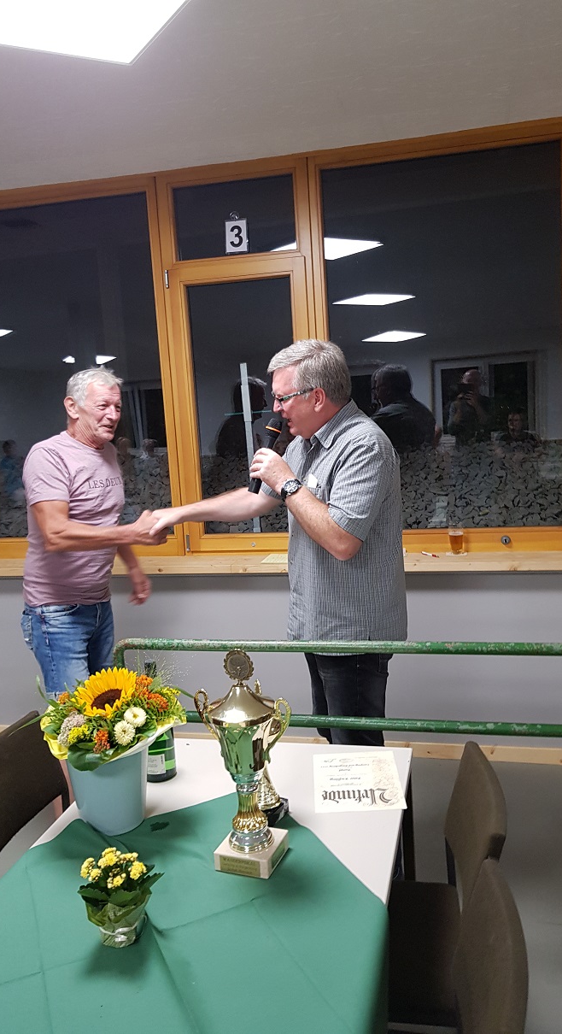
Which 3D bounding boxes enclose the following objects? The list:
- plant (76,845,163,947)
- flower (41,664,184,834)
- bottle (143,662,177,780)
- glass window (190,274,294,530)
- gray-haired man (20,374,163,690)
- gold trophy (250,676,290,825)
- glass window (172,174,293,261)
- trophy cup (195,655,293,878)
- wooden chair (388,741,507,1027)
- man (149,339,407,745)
[{"bbox_3d":[-0.287,0.671,1.386,0.150,0.175,0.135,-6,8,-15],"label":"plant"},{"bbox_3d":[-0.378,0.536,1.781,0.320,0.340,0.310,-6,8,-14],"label":"flower"},{"bbox_3d":[-0.324,0.518,1.998,0.085,0.307,0.085,-2,9,14],"label":"bottle"},{"bbox_3d":[-0.168,-0.517,3.753,0.520,1.200,0.060,-2,9,14],"label":"glass window"},{"bbox_3d":[-0.691,0.384,2.890,0.660,1.820,0.520,0,9,22],"label":"gray-haired man"},{"bbox_3d":[-0.040,0.525,1.763,0.100,0.325,0.100,2,10,35],"label":"gold trophy"},{"bbox_3d":[-0.217,-1.395,3.635,0.585,0.335,0.050,-2,8,14],"label":"glass window"},{"bbox_3d":[-0.072,0.489,1.577,0.210,0.456,0.145,0,9,22],"label":"trophy cup"},{"bbox_3d":[0.238,0.999,1.813,0.540,0.820,0.470,-2,8,12],"label":"wooden chair"},{"bbox_3d":[-0.015,0.386,2.511,0.830,1.850,0.560,-4,8,-1],"label":"man"}]

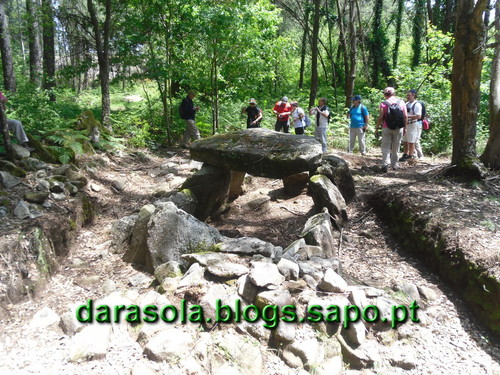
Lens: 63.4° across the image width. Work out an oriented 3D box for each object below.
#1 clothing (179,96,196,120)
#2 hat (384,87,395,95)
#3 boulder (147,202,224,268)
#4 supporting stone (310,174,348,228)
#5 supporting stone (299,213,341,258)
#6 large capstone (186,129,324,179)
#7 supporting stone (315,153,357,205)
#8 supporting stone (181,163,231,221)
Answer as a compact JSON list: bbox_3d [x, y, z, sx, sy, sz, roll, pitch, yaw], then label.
[{"bbox_3d":[-1.821,-2.292,11.780,0.460,0.701,0.500,0,10,0],"label":"clothing"},{"bbox_3d":[2.896,-2.004,8.396,0.180,0.160,0.250,1,10,8],"label":"hat"},{"bbox_3d":[-0.681,0.481,4.338,0.780,0.588,0.450,2,11,10],"label":"boulder"},{"bbox_3d":[1.118,0.159,5.723,0.400,0.621,0.620,-3,11,-15],"label":"supporting stone"},{"bbox_3d":[0.782,0.502,4.484,0.400,0.393,0.480,-3,11,-15],"label":"supporting stone"},{"bbox_3d":[0.088,-0.613,6.496,2.050,0.620,1.500,0,10,0],"label":"large capstone"},{"bbox_3d":[1.445,-0.151,6.835,0.640,0.770,0.750,-2,11,-10],"label":"supporting stone"},{"bbox_3d":[-0.666,0.036,6.056,0.660,0.783,0.750,3,11,15],"label":"supporting stone"}]

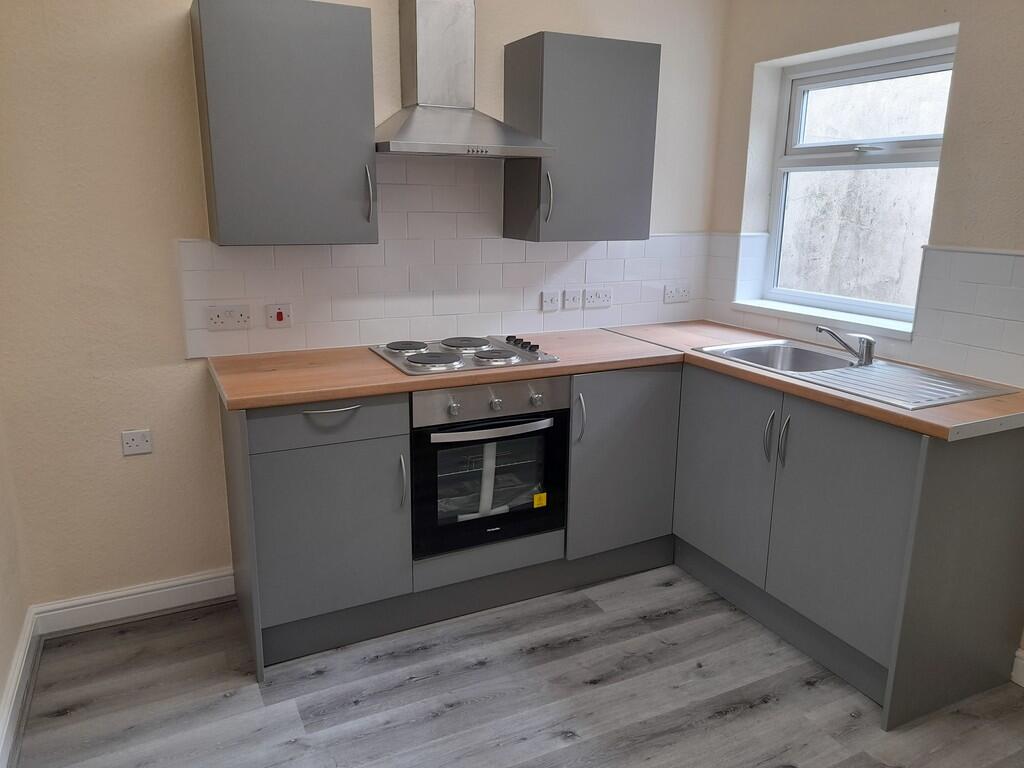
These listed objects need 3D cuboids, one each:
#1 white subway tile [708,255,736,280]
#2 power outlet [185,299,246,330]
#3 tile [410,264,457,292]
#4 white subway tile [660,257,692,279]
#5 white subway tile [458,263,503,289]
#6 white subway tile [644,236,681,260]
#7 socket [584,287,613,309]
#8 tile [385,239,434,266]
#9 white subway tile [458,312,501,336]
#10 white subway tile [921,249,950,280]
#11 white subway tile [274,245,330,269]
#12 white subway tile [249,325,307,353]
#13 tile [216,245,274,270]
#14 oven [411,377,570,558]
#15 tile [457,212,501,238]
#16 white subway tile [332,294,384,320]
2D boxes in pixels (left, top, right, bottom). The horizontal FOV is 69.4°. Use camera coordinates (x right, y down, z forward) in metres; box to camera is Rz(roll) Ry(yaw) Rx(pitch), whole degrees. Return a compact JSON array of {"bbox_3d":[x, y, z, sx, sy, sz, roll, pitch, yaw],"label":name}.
[{"bbox_3d":[0.986,-0.537,3.441,0.010,0.098,0.181,-6,15,-26],"label":"white subway tile"},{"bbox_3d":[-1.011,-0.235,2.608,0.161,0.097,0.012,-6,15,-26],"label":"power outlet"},{"bbox_3d":[-0.308,-0.419,2.918,0.200,0.100,0.010,-6,16,-26],"label":"tile"},{"bbox_3d":[0.772,-0.539,3.451,0.200,0.100,0.009,-6,17,-25],"label":"white subway tile"},{"bbox_3d":[-0.129,-0.440,3.018,0.200,0.100,0.010,-6,15,-26],"label":"white subway tile"},{"bbox_3d":[0.691,-0.628,3.385,0.200,0.100,0.010,-6,15,-25],"label":"white subway tile"},{"bbox_3d":[0.381,-0.381,3.269,0.142,0.084,0.015,-6,15,-26],"label":"socket"},{"bbox_3d":[-0.396,-0.510,2.866,0.200,0.100,0.009,-6,17,-25],"label":"tile"},{"bbox_3d":[-0.133,-0.245,3.065,0.200,0.100,0.010,-6,15,-26],"label":"white subway tile"},{"bbox_3d":[1.449,-0.405,2.516,0.010,0.098,0.100,-6,15,-26],"label":"white subway tile"},{"bbox_3d":[-0.759,-0.471,2.689,0.200,0.100,0.010,-6,15,-26],"label":"white subway tile"},{"bbox_3d":[-0.861,-0.168,2.725,0.200,0.100,0.009,-6,17,-25],"label":"white subway tile"},{"bbox_3d":[-0.936,-0.449,2.587,0.200,0.100,0.010,-6,16,-26],"label":"tile"},{"bbox_3d":[-0.174,0.222,2.773,0.595,0.595,0.566,-6,15,-25],"label":"oven"},{"bbox_3d":[-0.128,-0.633,2.956,0.200,0.100,0.010,-6,16,-26],"label":"tile"},{"bbox_3d":[-0.582,-0.294,2.812,0.200,0.098,0.010,-6,15,-26],"label":"white subway tile"}]

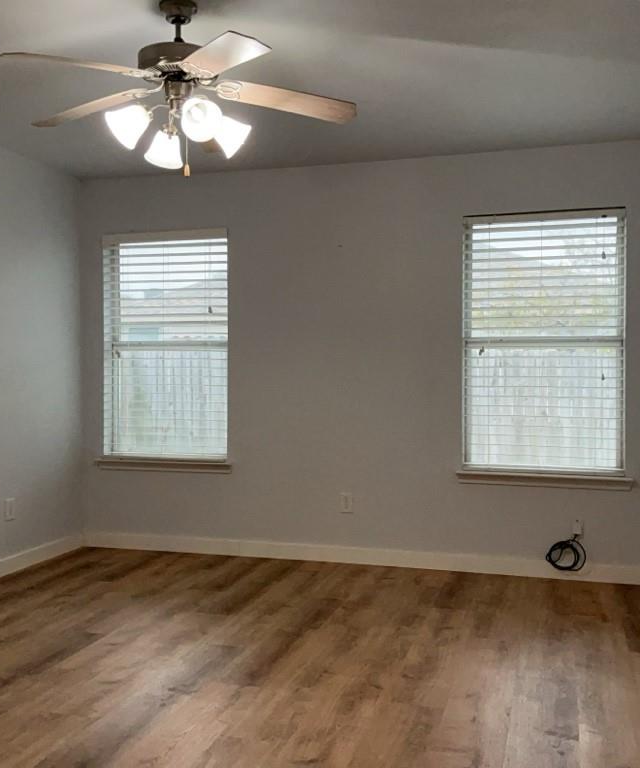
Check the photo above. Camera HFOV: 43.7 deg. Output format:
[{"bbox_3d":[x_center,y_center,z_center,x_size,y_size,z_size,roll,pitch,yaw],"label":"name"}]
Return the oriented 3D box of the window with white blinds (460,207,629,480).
[{"bbox_3d":[1.249,-0.226,4.487,0.872,1.457,0.065,0,1,17],"label":"window with white blinds"}]

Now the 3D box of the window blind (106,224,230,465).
[{"bbox_3d":[-1.005,-0.248,5.158,0.885,1.458,0.065,0,1,17],"label":"window blind"}]

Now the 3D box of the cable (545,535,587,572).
[{"bbox_3d":[1.361,0.941,4.417,0.210,0.180,0.040,0,1,17],"label":"cable"}]

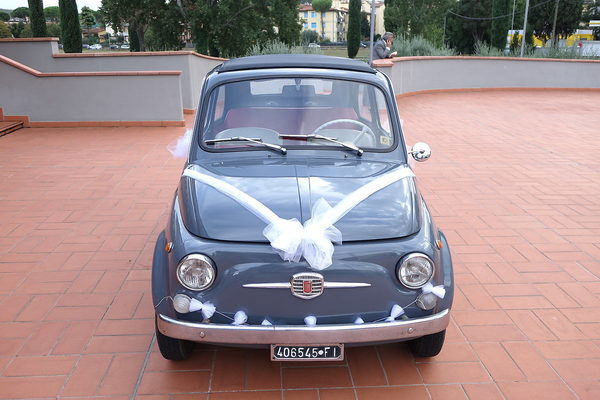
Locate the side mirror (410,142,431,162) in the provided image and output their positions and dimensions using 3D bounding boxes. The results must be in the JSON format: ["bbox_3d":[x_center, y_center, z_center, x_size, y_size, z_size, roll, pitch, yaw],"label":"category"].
[{"bbox_3d":[0.612,-0.242,2.720,0.108,0.102,0.050,-4,18,-14],"label":"side mirror"}]

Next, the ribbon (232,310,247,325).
[{"bbox_3d":[-0.207,0.413,1.872,0.056,0.052,0.052,0,18,-2],"label":"ribbon"}]

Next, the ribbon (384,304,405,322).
[{"bbox_3d":[0.349,0.419,1.969,0.075,0.068,0.050,0,18,-2],"label":"ribbon"}]

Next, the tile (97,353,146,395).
[{"bbox_3d":[-0.783,0.777,2.379,0.147,0.020,0.302,-1,18,-3],"label":"tile"}]

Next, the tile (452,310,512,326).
[{"bbox_3d":[0.957,0.633,2.822,0.297,0.020,0.144,-1,18,-4],"label":"tile"}]

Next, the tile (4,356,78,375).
[{"bbox_3d":[-1.171,0.759,2.427,0.302,0.020,0.147,-1,18,-3],"label":"tile"}]

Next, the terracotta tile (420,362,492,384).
[{"bbox_3d":[0.689,0.783,2.394,0.302,0.020,0.147,-1,18,-3],"label":"terracotta tile"}]

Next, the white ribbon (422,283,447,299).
[{"bbox_3d":[0.501,0.338,1.990,0.086,0.056,0.048,-5,18,-16],"label":"white ribbon"}]

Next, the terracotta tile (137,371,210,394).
[{"bbox_3d":[-0.536,0.790,2.291,0.297,0.020,0.144,-1,18,-4],"label":"terracotta tile"}]

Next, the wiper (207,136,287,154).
[{"bbox_3d":[-0.265,-0.262,2.590,0.400,0.080,0.035,0,-20,-2],"label":"wiper"}]

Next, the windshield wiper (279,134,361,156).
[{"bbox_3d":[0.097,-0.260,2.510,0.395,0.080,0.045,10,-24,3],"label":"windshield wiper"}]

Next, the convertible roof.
[{"bbox_3d":[-0.026,-0.809,3.114,0.840,0.095,0.800,0,18,-2],"label":"convertible roof"}]

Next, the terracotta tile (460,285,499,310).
[{"bbox_3d":[1.032,0.568,3.083,0.147,0.015,0.300,-1,18,-4],"label":"terracotta tile"}]

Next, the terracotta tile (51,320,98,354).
[{"bbox_3d":[-1.093,0.681,2.619,0.144,0.020,0.297,-1,18,-4],"label":"terracotta tile"}]

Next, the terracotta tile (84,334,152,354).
[{"bbox_3d":[-0.875,0.708,2.594,0.302,0.020,0.147,-1,18,-3],"label":"terracotta tile"}]

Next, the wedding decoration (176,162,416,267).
[{"bbox_3d":[0.010,0.030,2.161,1.090,0.205,0.830,0,18,-2],"label":"wedding decoration"}]

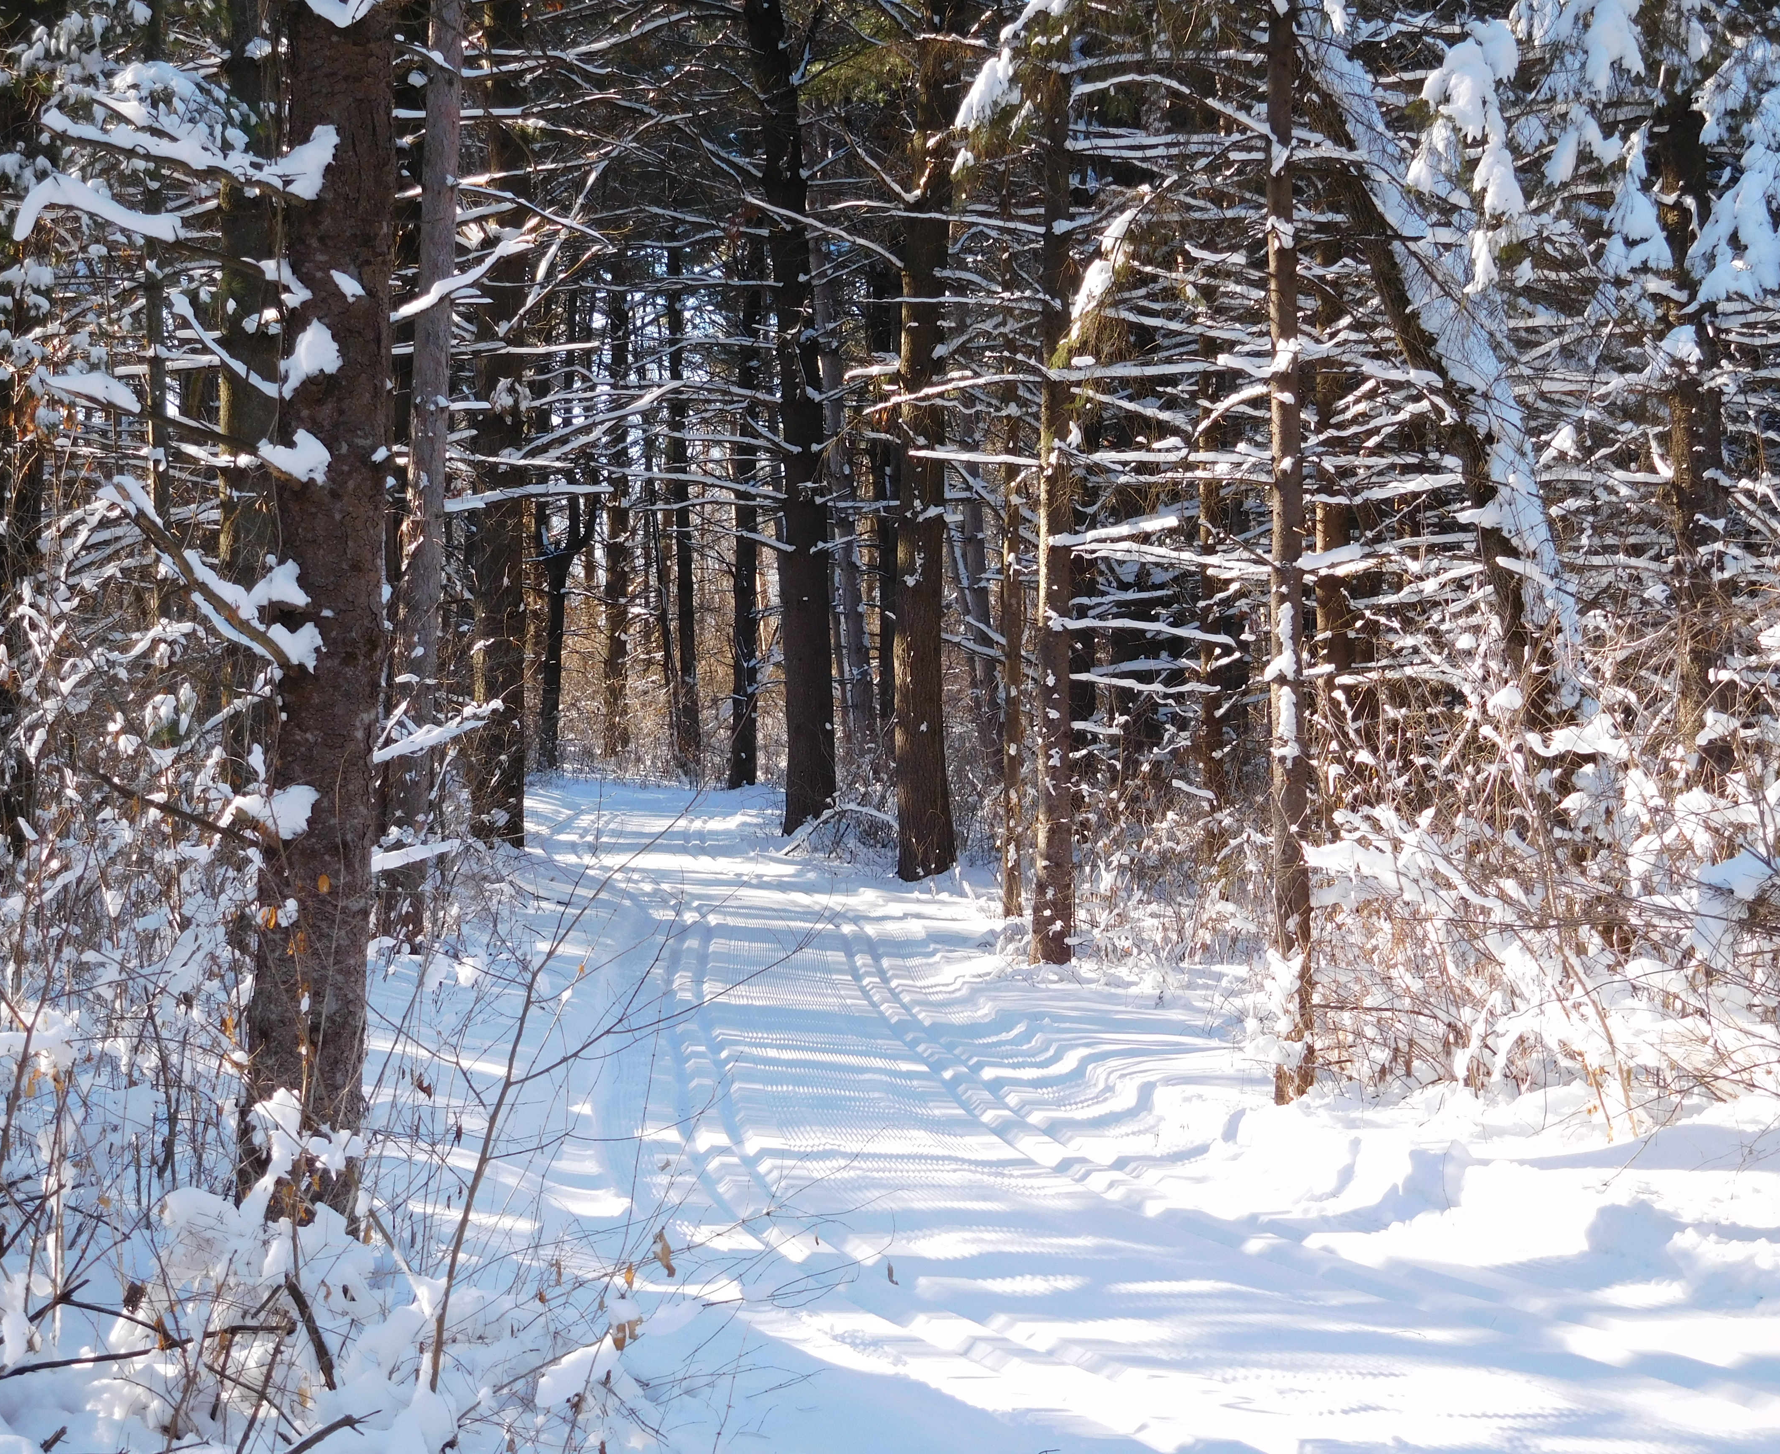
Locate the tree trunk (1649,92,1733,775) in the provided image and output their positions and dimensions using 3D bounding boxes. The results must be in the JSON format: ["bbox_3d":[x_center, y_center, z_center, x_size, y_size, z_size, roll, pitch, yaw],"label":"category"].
[{"bbox_3d":[4.910,-1.794,24.000,0.370,4.200,0.370,-2,0,0],"label":"tree trunk"}]

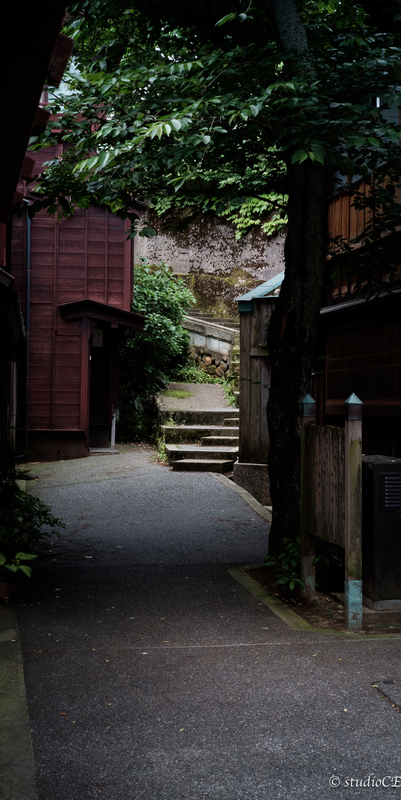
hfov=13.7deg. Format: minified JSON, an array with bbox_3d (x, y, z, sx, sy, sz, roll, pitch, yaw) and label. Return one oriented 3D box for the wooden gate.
[{"bbox_3d":[0.965,0.770,12.400,0.110,1.630,1.950,0,0,-6],"label":"wooden gate"}]

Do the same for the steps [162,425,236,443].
[{"bbox_3d":[0.080,0.560,26.300,1.280,0.260,0.500,0,0,8],"label":"steps"}]

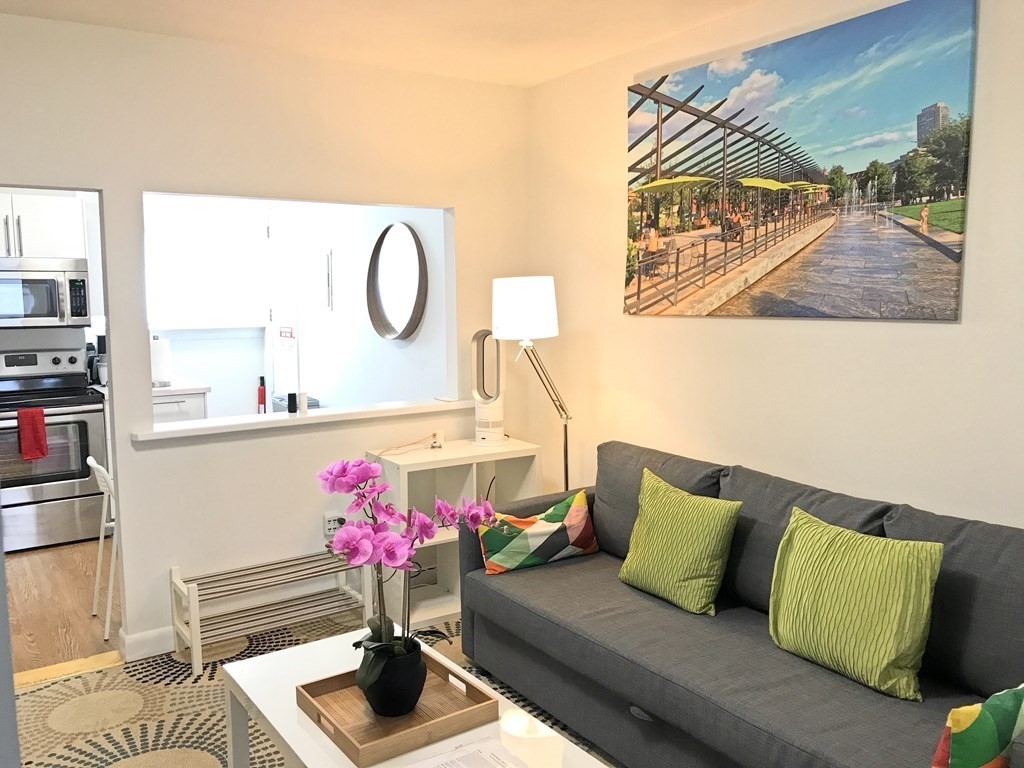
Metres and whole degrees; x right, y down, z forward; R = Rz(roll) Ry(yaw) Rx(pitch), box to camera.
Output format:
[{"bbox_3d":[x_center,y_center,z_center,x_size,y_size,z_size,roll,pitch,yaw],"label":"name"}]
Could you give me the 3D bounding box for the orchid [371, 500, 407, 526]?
[{"bbox_3d":[-0.319,0.335,2.140,0.088,0.070,0.070,-5,8,-37],"label":"orchid"}]

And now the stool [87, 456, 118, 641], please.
[{"bbox_3d":[-1.751,0.733,3.929,0.450,0.780,0.420,-5,8,-34],"label":"stool"}]

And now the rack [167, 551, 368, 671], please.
[{"bbox_3d":[-1.053,0.961,3.689,0.790,0.375,0.320,-5,8,-34],"label":"rack"}]

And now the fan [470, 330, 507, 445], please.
[{"bbox_3d":[-0.105,0.005,4.238,0.200,0.590,0.200,2,7,22],"label":"fan"}]

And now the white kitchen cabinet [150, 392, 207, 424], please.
[{"bbox_3d":[-2.455,0.468,5.661,0.620,0.910,0.630,-5,8,-34],"label":"white kitchen cabinet"}]

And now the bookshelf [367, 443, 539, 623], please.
[{"bbox_3d":[-0.261,0.706,4.113,0.770,0.770,0.390,-4,8,-30],"label":"bookshelf"}]

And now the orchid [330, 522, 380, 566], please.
[{"bbox_3d":[-0.399,0.409,2.110,0.122,0.108,0.070,0,7,3],"label":"orchid"}]

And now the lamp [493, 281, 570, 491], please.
[{"bbox_3d":[0.154,0.292,4.005,0.500,1.610,0.330,-5,8,-34],"label":"lamp"}]

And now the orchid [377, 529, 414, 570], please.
[{"bbox_3d":[-0.298,0.426,2.120,0.096,0.100,0.065,0,7,6],"label":"orchid"}]

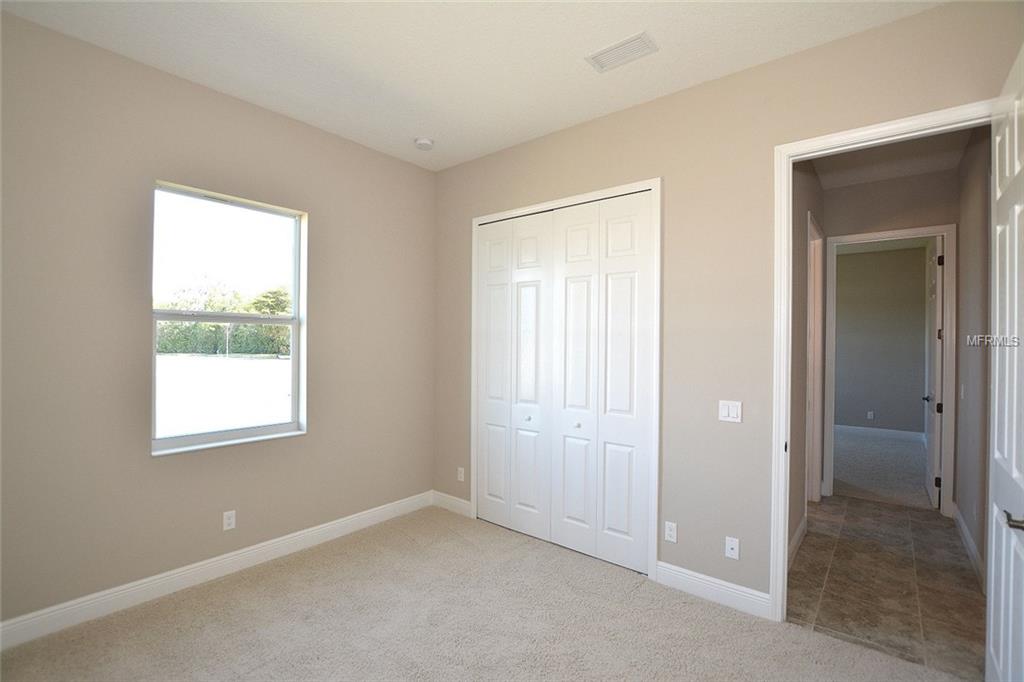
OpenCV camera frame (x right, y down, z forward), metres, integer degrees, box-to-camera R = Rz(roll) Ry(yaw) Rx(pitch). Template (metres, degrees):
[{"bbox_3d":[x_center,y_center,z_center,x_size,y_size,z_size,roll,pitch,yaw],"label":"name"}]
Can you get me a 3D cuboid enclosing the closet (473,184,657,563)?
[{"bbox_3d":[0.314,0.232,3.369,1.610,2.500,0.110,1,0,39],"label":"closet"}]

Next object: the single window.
[{"bbox_3d":[-1.775,-0.128,2.930,0.110,1.550,0.885,1,0,39],"label":"single window"}]

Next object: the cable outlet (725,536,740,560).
[{"bbox_3d":[1.241,1.166,2.559,0.070,0.117,0.010,1,0,39],"label":"cable outlet"}]

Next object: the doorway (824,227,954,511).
[{"bbox_3d":[3.476,0.266,4.229,0.915,2.520,0.130,1,0,39],"label":"doorway"}]

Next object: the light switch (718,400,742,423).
[{"bbox_3d":[1.235,0.399,2.572,0.117,0.117,0.012,1,0,39],"label":"light switch"}]

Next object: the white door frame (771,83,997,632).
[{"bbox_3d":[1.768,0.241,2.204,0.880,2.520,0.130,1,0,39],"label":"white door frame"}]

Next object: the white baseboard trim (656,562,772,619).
[{"bbox_3d":[1.143,1.429,2.636,0.625,0.133,0.017,1,0,39],"label":"white baseboard trim"}]

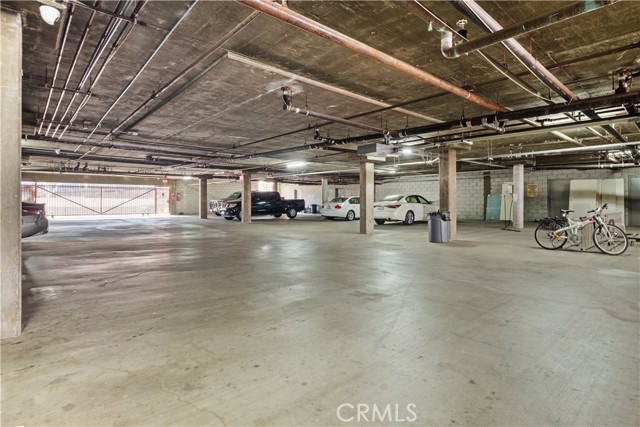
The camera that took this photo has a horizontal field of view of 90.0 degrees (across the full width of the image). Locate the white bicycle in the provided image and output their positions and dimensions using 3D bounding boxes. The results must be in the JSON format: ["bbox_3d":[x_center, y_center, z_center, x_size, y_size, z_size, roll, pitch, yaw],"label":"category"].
[{"bbox_3d":[5.950,0.336,7.323,1.700,1.090,0.570,2,3,45],"label":"white bicycle"}]

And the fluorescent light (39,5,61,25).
[{"bbox_3d":[-2.189,-1.609,2.595,0.140,0.130,0.140,-1,2,-42],"label":"fluorescent light"}]

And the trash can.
[{"bbox_3d":[3.290,0.374,8.816,0.540,0.820,0.540,-1,2,-42],"label":"trash can"}]

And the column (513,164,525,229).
[{"bbox_3d":[8.181,-0.646,13.159,0.360,2.550,0.360,0,2,0],"label":"column"}]

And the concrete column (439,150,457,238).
[{"bbox_3d":[3.712,-0.521,9.217,0.450,2.580,0.290,-1,2,-42],"label":"concrete column"}]

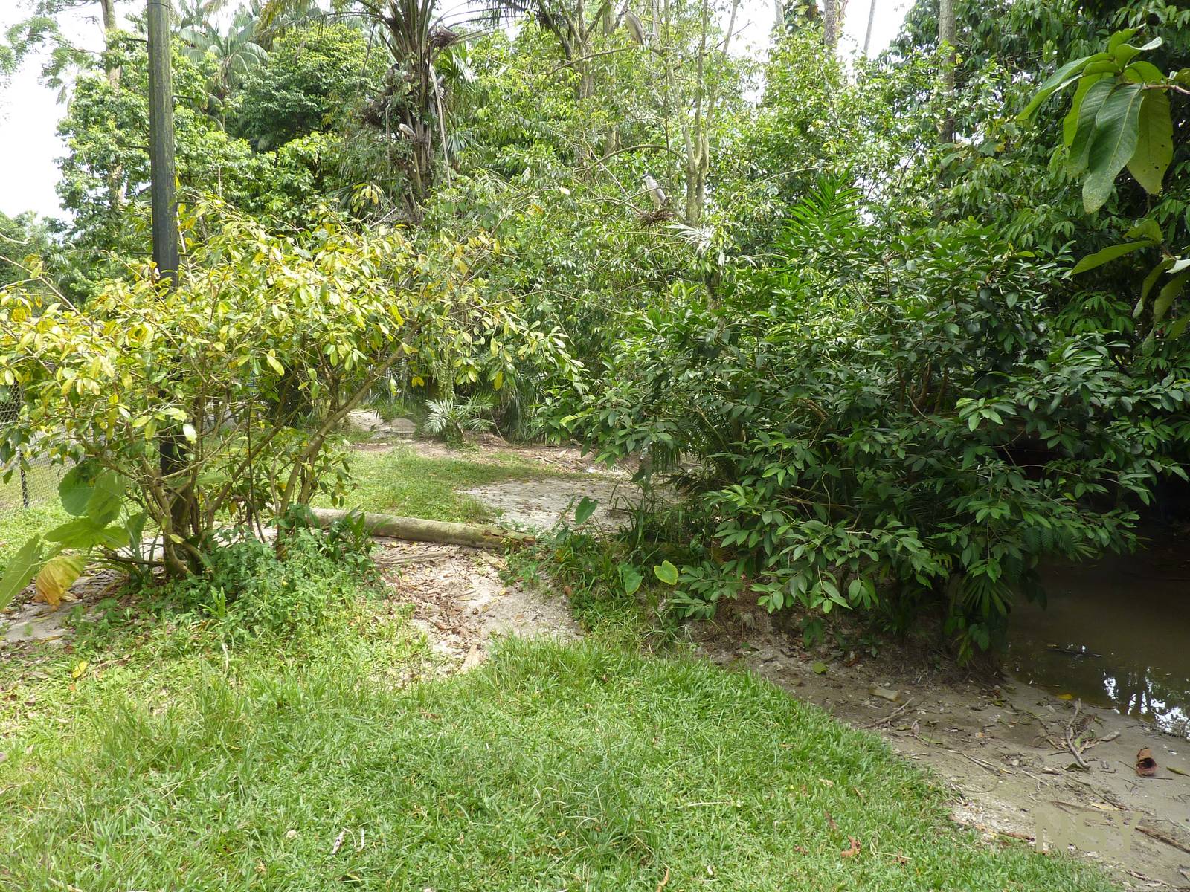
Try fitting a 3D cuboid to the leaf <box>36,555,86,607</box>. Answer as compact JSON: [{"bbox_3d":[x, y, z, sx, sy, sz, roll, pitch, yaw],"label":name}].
[{"bbox_3d":[-4.012,1.008,6.450,0.320,0.360,0.260,-1,3,-9],"label":"leaf"}]

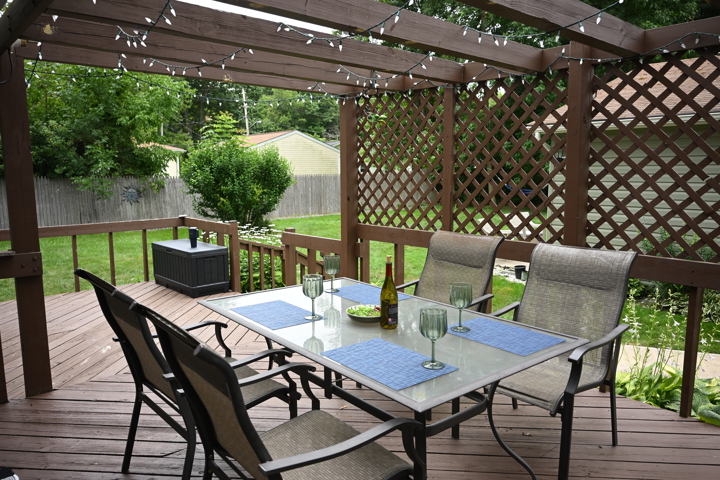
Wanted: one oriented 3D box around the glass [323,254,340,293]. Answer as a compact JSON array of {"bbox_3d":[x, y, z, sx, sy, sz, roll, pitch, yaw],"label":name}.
[{"bbox_3d":[-0.165,0.203,3.094,0.100,0.208,0.100,0,7,0],"label":"glass"}]

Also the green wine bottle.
[{"bbox_3d":[0.135,0.236,2.369,0.080,0.329,0.080,0,7,0],"label":"green wine bottle"}]

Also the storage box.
[{"bbox_3d":[-2.064,0.328,6.313,0.455,0.525,1.065,-7,10,-43],"label":"storage box"}]

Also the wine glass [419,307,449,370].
[{"bbox_3d":[0.271,0.358,1.900,0.100,0.208,0.100,0,7,0],"label":"wine glass"}]

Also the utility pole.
[{"bbox_3d":[-10.720,-9.530,50.030,0.280,10.000,0.280,0,7,0],"label":"utility pole"}]

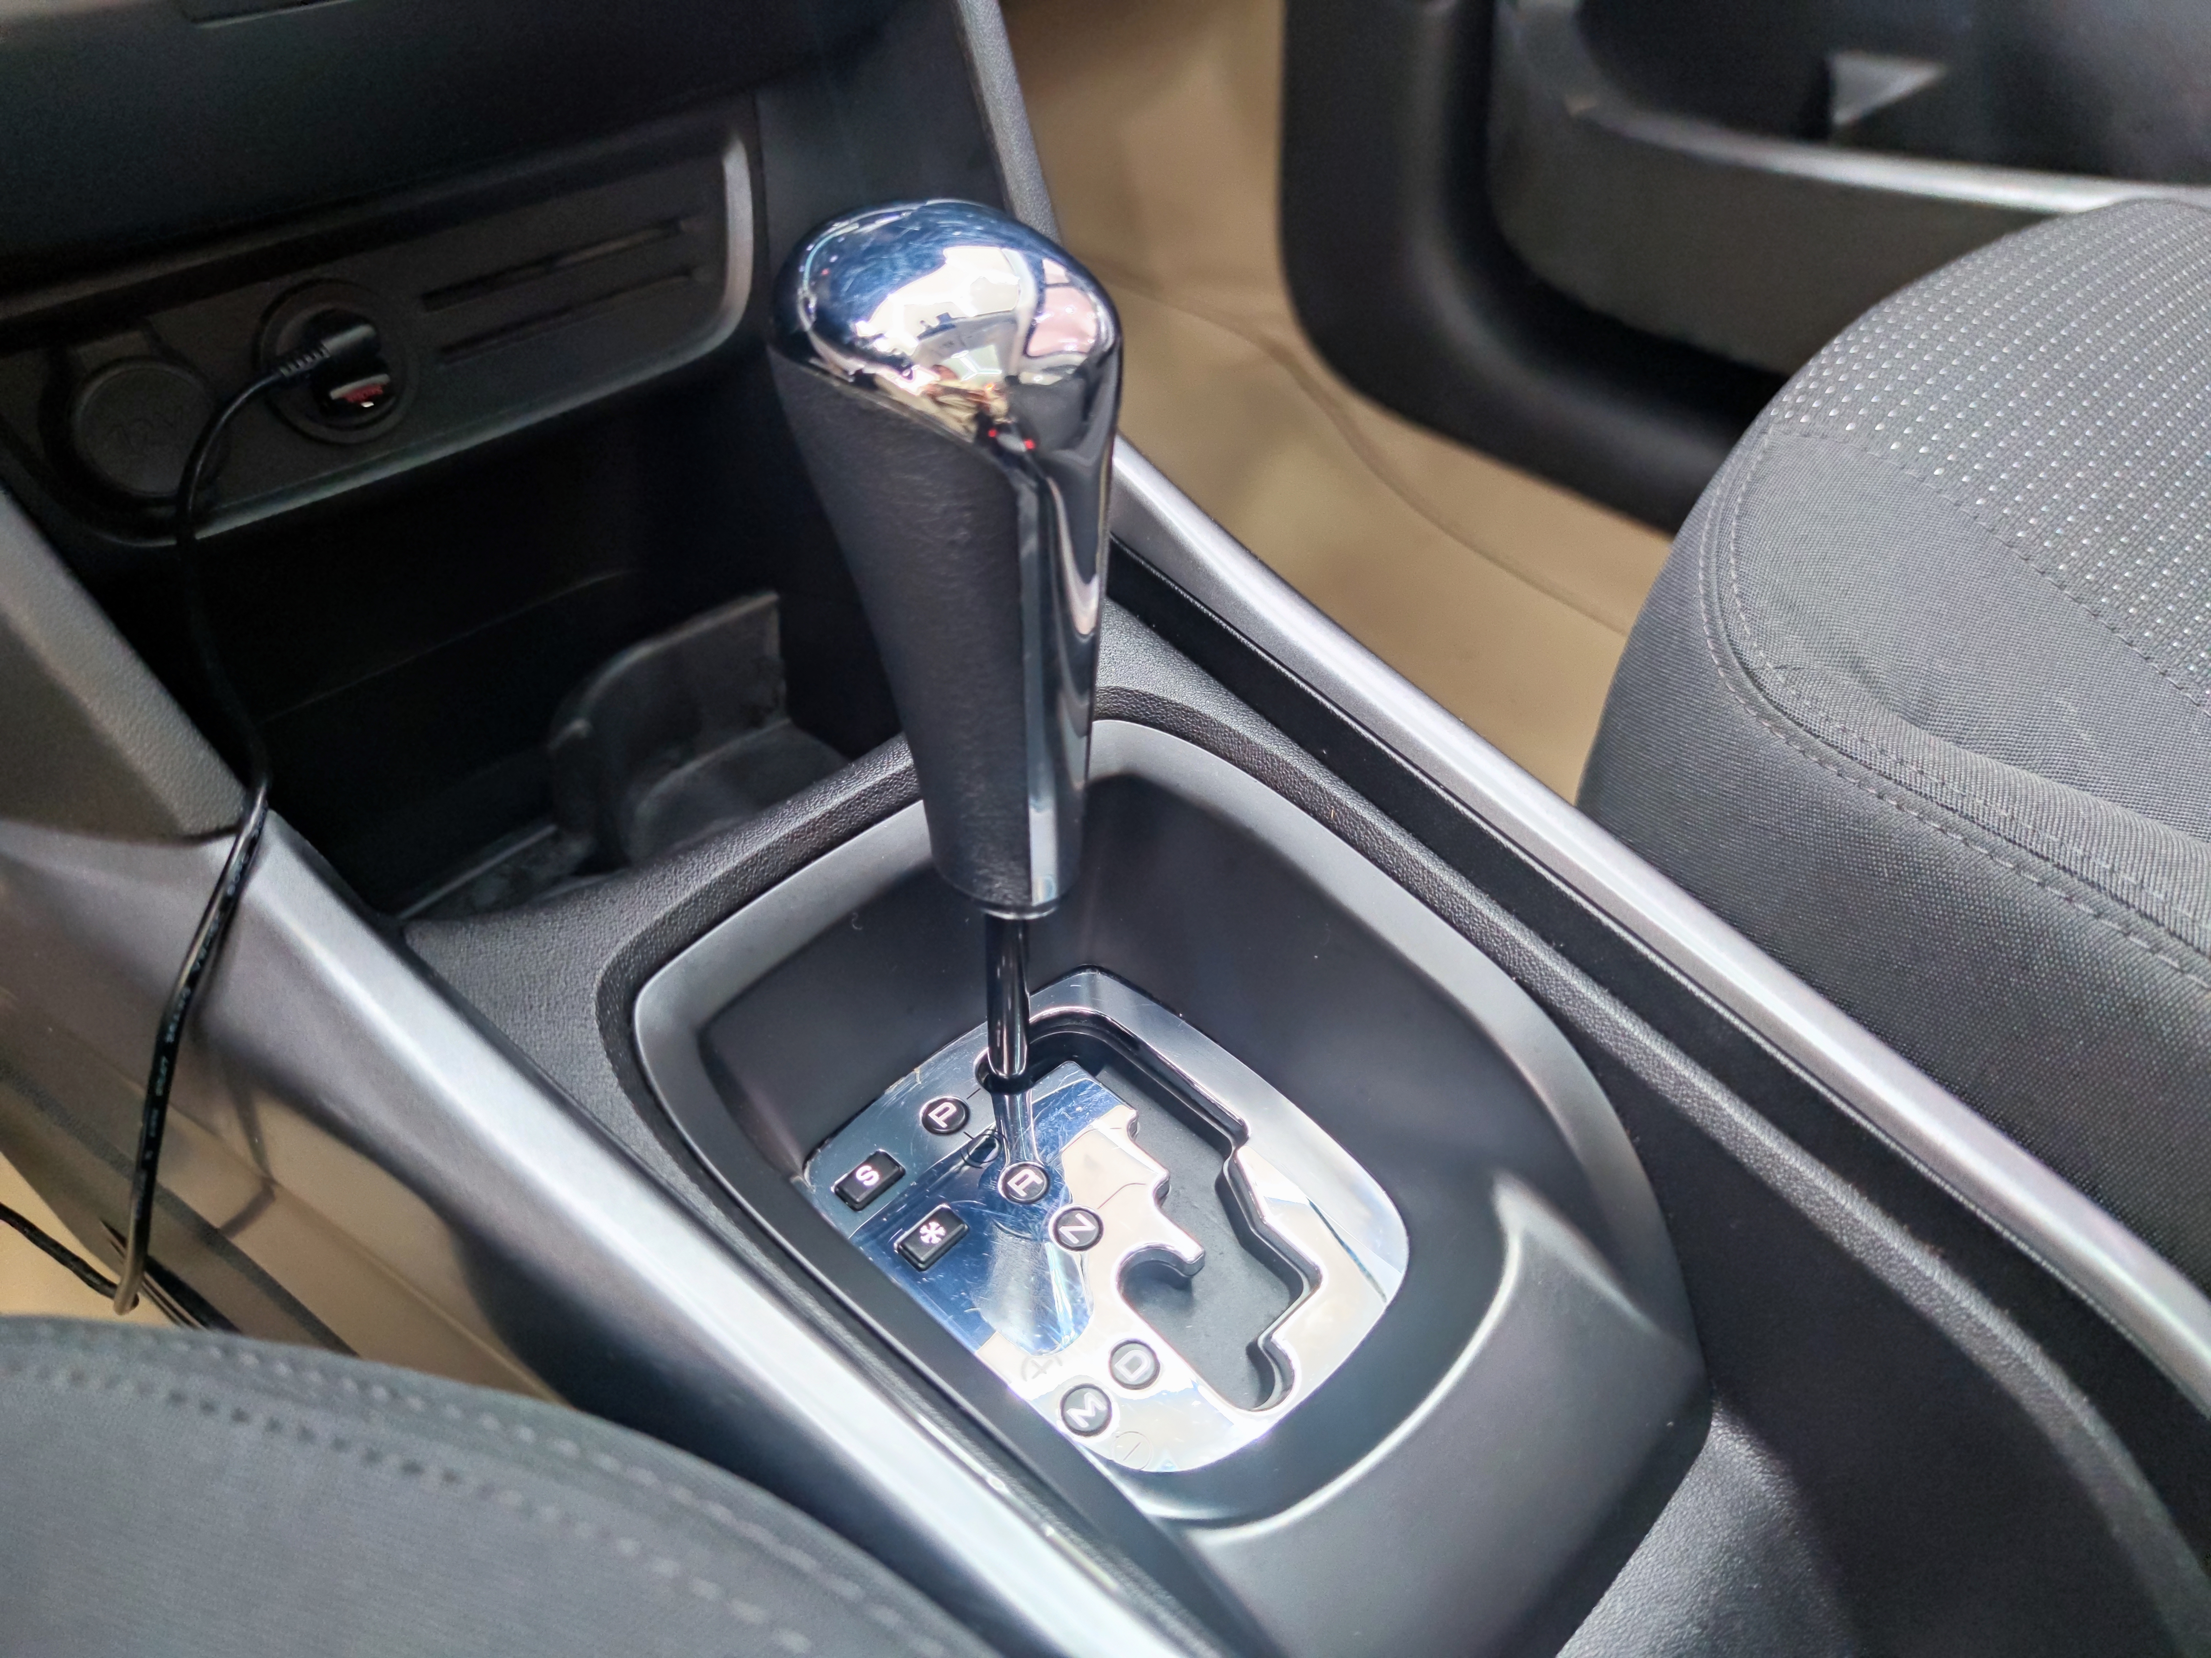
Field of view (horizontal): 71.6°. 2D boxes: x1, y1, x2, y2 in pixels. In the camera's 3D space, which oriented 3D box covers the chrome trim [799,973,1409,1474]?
[{"bbox_3d":[0.004,0.077,0.314,0.104,0.013,0.098,37,44,19],"label":"chrome trim"}]

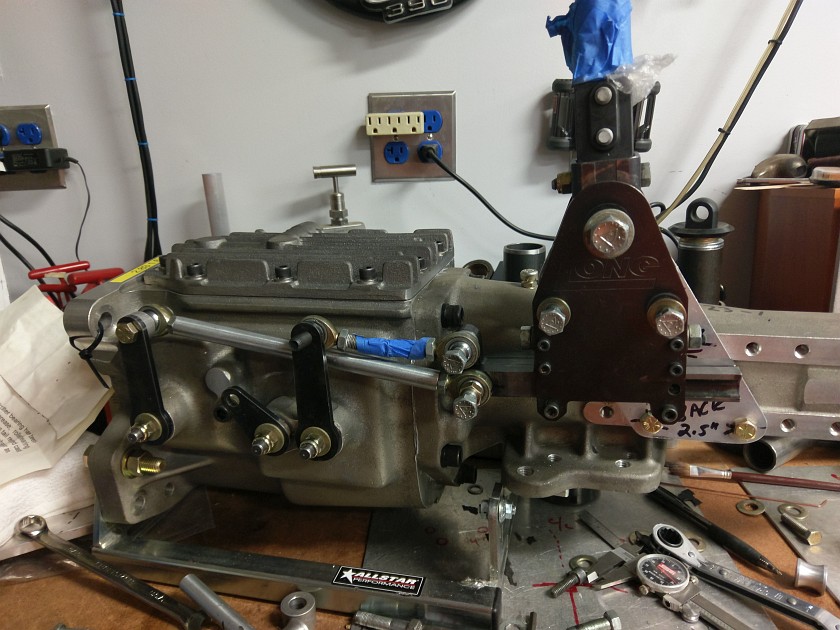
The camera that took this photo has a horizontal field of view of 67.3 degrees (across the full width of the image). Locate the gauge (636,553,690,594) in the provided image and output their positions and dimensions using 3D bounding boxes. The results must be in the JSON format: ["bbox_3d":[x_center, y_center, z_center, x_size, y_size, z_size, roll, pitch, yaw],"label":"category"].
[{"bbox_3d":[0.163,0.176,0.424,0.033,0.010,0.033,-12,21,-28],"label":"gauge"}]

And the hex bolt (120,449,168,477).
[{"bbox_3d":[-0.217,0.117,0.497,0.031,0.021,0.021,3,19,14],"label":"hex bolt"}]

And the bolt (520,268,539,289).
[{"bbox_3d":[0.084,-0.028,0.485,0.014,0.015,0.014,3,19,14],"label":"bolt"}]

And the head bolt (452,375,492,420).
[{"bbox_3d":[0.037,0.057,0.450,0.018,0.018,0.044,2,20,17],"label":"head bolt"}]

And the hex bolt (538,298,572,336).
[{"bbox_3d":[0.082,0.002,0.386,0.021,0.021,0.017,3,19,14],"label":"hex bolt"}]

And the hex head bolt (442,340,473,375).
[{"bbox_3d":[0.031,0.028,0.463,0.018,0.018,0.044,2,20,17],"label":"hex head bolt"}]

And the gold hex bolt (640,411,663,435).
[{"bbox_3d":[0.167,0.078,0.455,0.015,0.015,0.009,3,19,14],"label":"gold hex bolt"}]

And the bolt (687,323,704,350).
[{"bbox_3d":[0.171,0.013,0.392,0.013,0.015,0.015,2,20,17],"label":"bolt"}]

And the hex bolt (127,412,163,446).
[{"bbox_3d":[-0.204,0.085,0.467,0.021,0.021,0.022,3,19,14],"label":"hex bolt"}]

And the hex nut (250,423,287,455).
[{"bbox_3d":[-0.116,0.096,0.470,0.024,0.024,0.021,2,20,17],"label":"hex nut"}]

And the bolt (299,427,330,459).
[{"bbox_3d":[-0.079,0.097,0.460,0.024,0.024,0.022,2,20,17],"label":"bolt"}]

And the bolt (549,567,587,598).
[{"bbox_3d":[0.102,0.184,0.429,0.029,0.013,0.013,-17,25,-28],"label":"bolt"}]

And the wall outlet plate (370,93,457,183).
[{"bbox_3d":[-0.009,-0.235,0.840,0.116,0.114,0.008,0,19,6],"label":"wall outlet plate"}]

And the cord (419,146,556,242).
[{"bbox_3d":[0.091,-0.162,0.848,0.190,0.130,0.050,1,20,5],"label":"cord"}]

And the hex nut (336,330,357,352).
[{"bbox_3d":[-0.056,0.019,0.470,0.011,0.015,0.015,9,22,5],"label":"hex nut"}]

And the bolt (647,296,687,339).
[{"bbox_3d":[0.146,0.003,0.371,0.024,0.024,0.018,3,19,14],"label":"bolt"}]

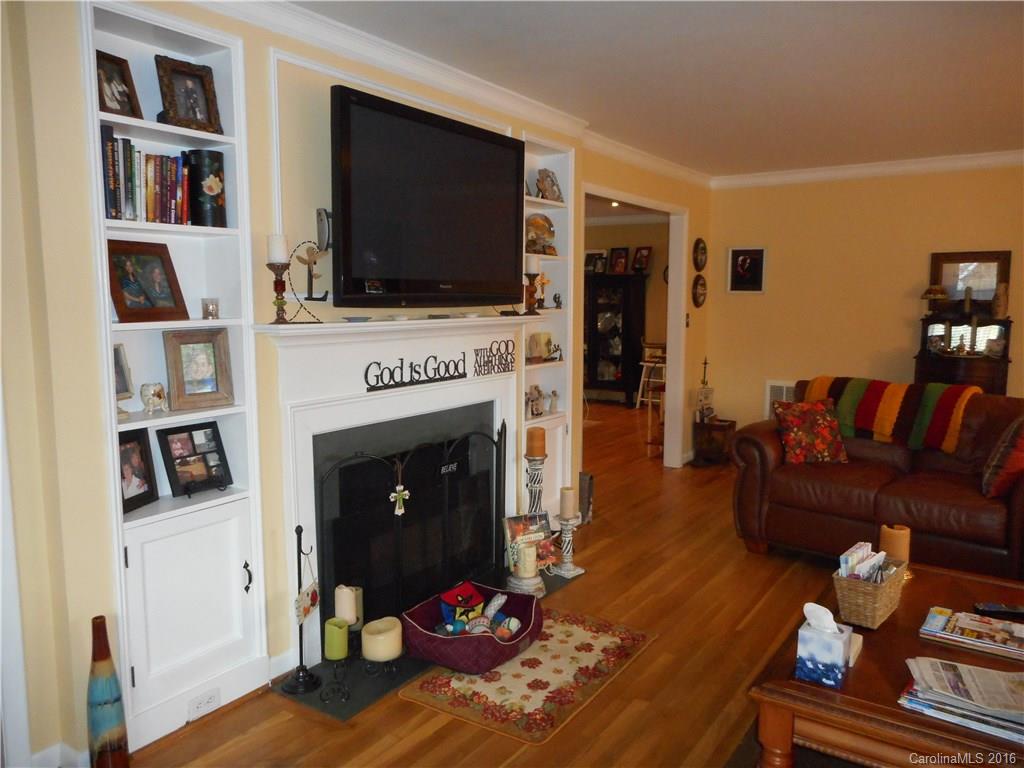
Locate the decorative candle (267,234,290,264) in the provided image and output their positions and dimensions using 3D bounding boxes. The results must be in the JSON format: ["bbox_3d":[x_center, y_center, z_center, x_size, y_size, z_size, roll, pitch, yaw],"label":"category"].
[{"bbox_3d":[-0.815,-0.465,2.574,0.074,0.105,0.074,5,8,35],"label":"decorative candle"}]

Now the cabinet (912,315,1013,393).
[{"bbox_3d":[3.266,0.170,5.397,0.600,1.300,0.380,5,8,35],"label":"cabinet"}]

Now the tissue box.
[{"bbox_3d":[0.822,0.704,1.944,0.108,0.125,0.106,4,8,34],"label":"tissue box"}]

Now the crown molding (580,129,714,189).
[{"bbox_3d":[1.090,-1.622,5.480,0.062,0.065,2.399,5,8,35],"label":"crown molding"}]

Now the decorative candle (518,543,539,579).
[{"bbox_3d":[0.077,0.856,3.575,0.083,0.150,0.083,4,8,34],"label":"decorative candle"}]

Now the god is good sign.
[{"bbox_3d":[-0.287,-0.097,3.423,0.025,0.163,1.070,4,8,34],"label":"god is good sign"}]

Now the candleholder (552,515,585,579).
[{"bbox_3d":[0.296,0.839,3.868,0.130,0.288,0.130,6,9,44],"label":"candleholder"}]

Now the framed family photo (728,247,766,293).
[{"bbox_3d":[2.015,-0.976,6.363,0.305,0.375,0.025,4,8,34],"label":"framed family photo"}]

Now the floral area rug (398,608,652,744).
[{"bbox_3d":[0.108,1.087,2.907,0.602,0.010,0.955,4,8,34],"label":"floral area rug"}]

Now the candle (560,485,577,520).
[{"bbox_3d":[0.295,0.623,3.843,0.079,0.150,0.079,4,8,34],"label":"candle"}]

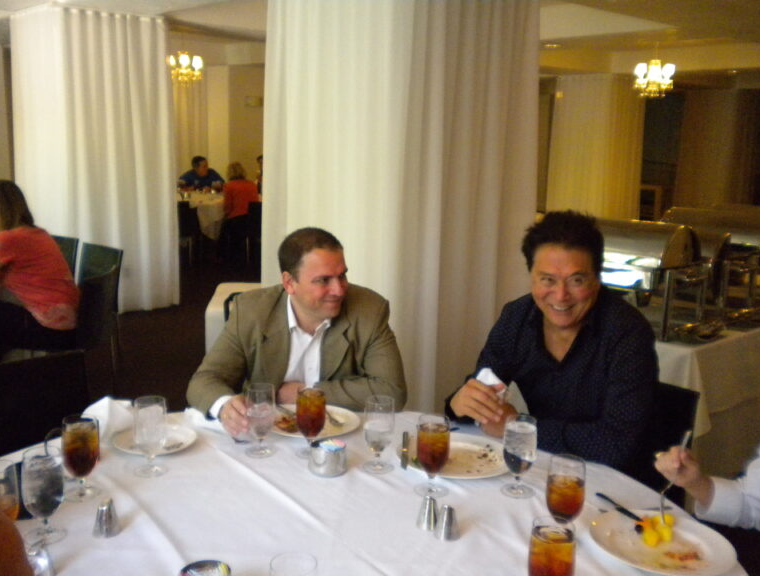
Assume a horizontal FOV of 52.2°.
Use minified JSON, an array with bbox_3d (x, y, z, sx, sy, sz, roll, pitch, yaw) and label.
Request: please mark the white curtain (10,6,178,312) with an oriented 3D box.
[{"bbox_3d":[-2.587,-1.114,7.040,1.000,2.560,1.000,11,14,44],"label":"white curtain"}]

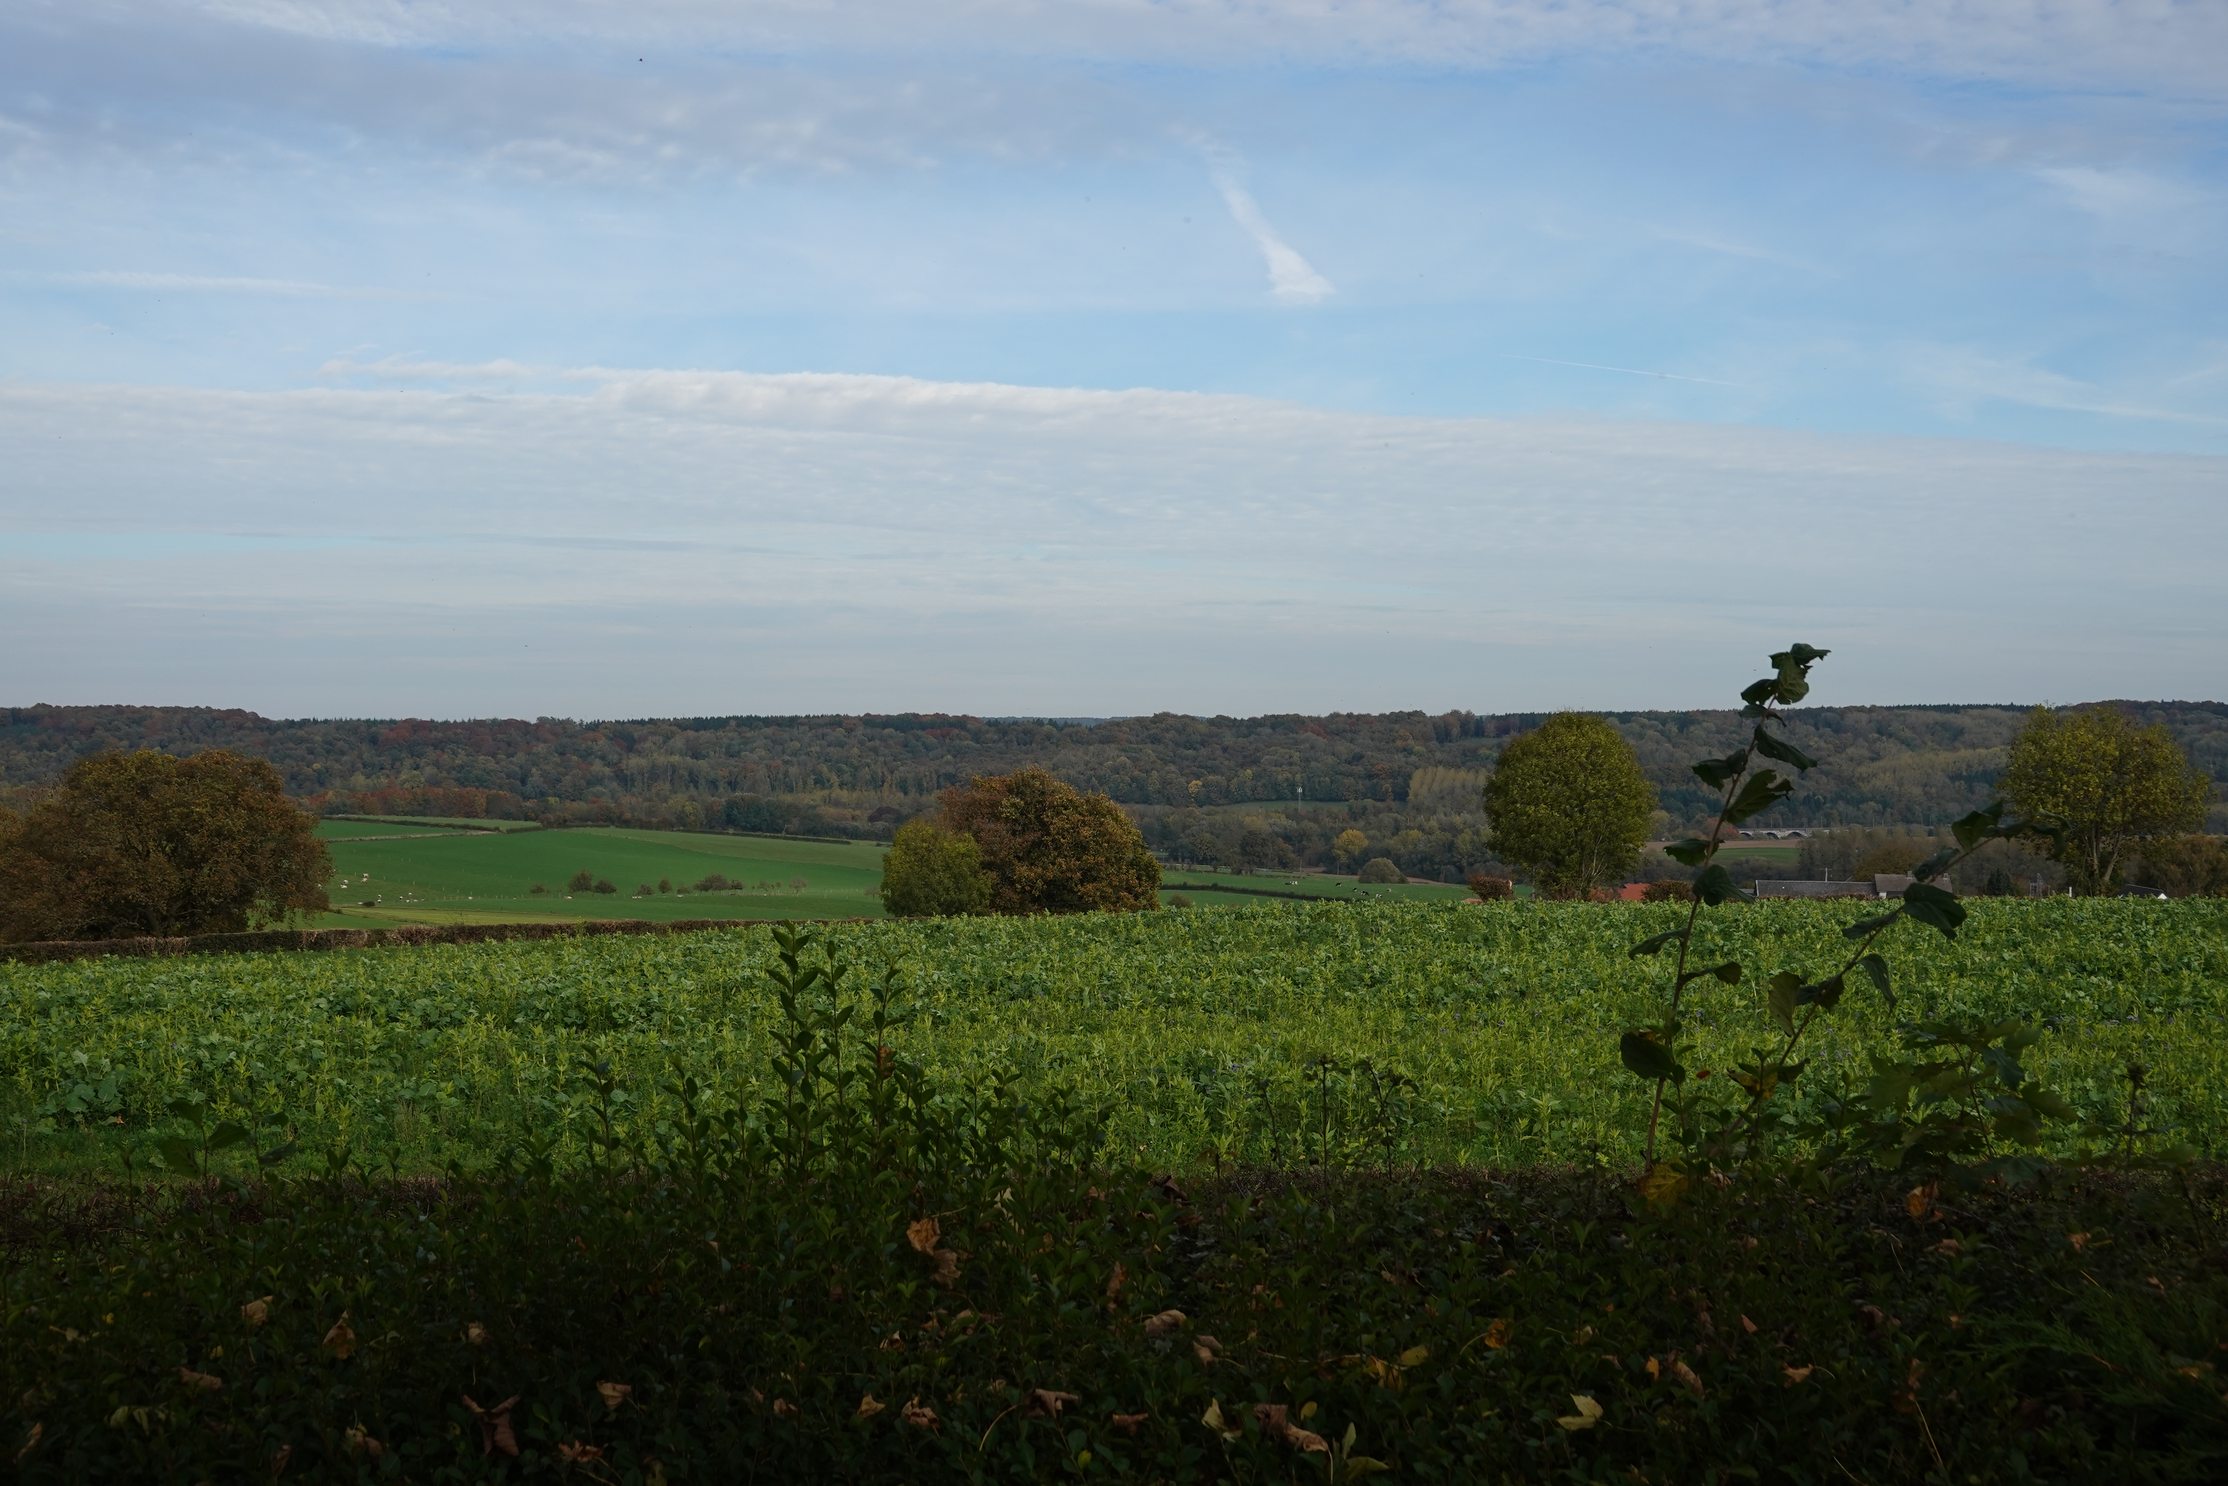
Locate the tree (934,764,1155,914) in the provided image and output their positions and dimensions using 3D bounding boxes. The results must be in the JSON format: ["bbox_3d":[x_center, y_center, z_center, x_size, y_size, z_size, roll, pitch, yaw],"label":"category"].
[{"bbox_3d":[-2.880,4.800,131.000,9.830,7.450,9.340,0,0,0],"label":"tree"}]

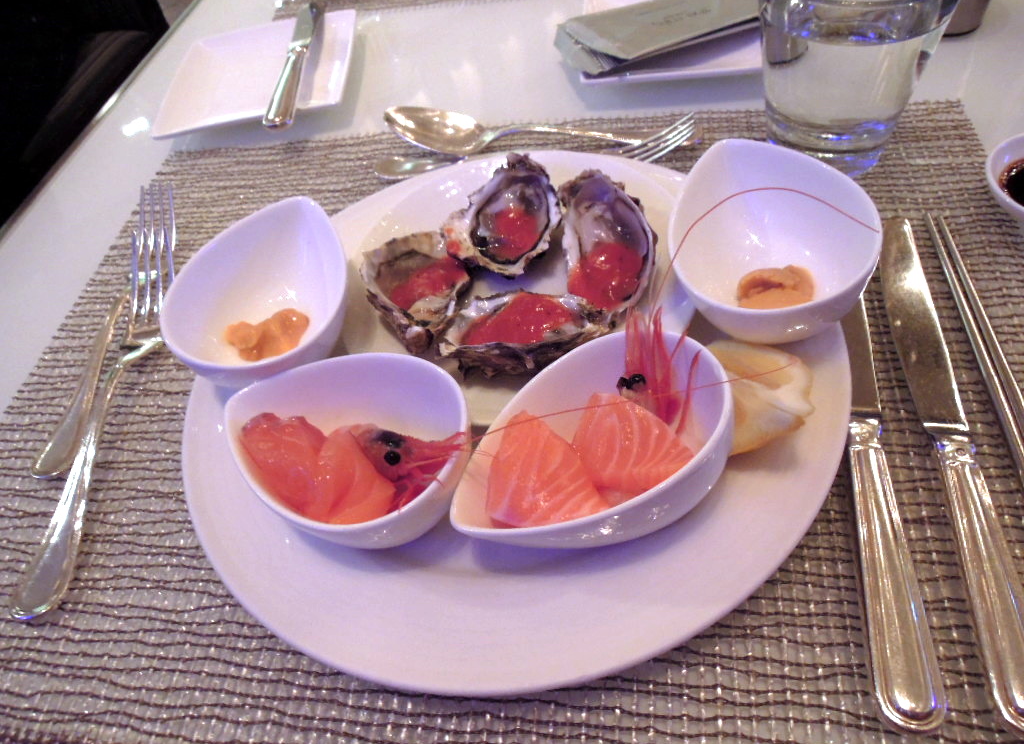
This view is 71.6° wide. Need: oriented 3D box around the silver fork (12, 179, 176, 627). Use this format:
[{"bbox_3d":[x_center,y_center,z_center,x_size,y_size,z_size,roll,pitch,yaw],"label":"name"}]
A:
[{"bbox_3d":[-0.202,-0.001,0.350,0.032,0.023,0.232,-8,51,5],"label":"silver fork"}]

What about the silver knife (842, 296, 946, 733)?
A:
[{"bbox_3d":[0.138,0.017,0.279,0.021,0.014,0.227,2,53,12],"label":"silver knife"}]

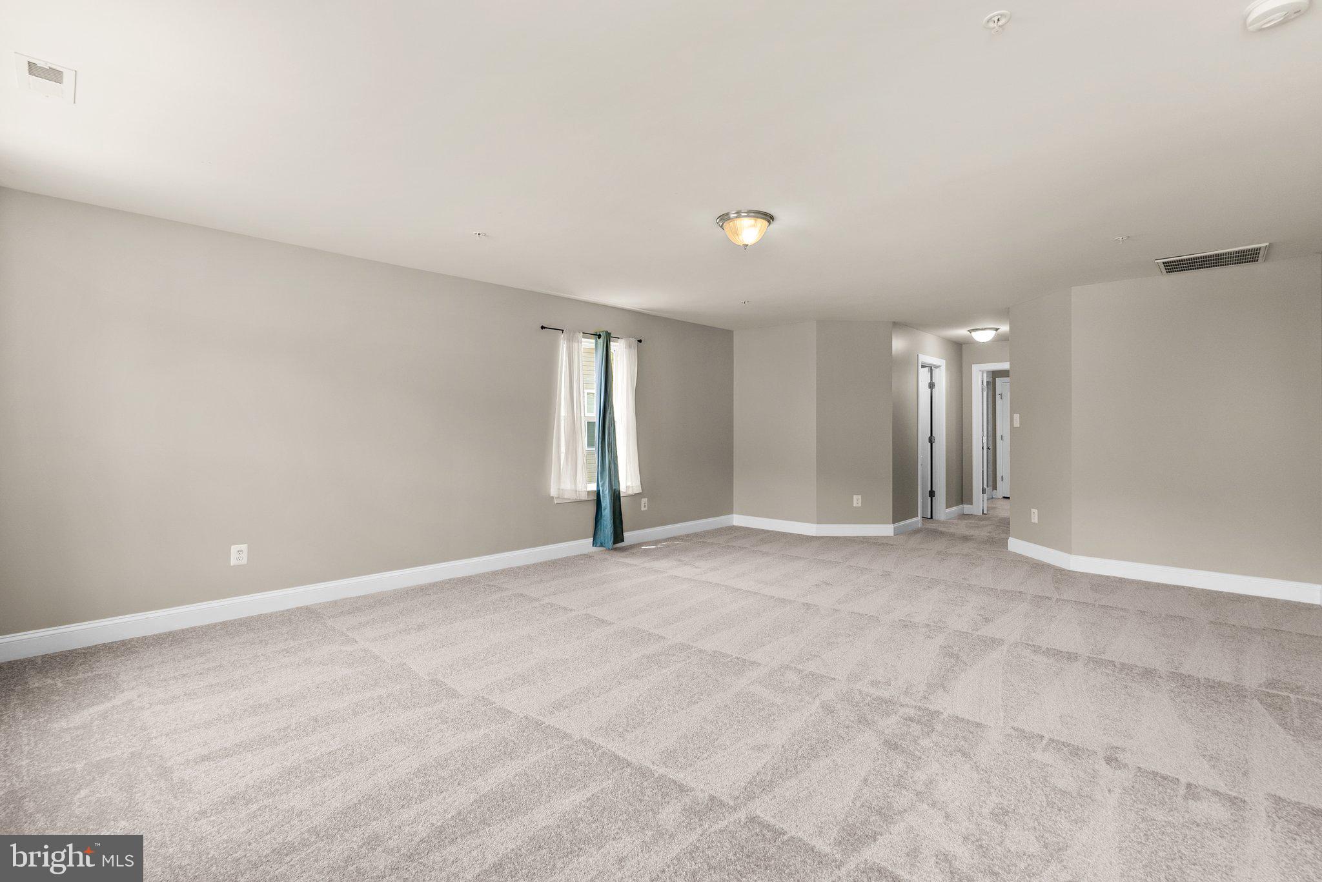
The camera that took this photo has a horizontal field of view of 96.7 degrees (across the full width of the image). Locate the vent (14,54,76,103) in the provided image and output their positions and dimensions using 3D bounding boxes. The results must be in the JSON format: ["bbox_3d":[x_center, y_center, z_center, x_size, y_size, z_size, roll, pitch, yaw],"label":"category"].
[{"bbox_3d":[-2.186,-1.277,2.092,0.305,0.016,0.146,1,1,44],"label":"vent"}]

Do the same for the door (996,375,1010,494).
[{"bbox_3d":[6.250,-0.027,10.105,0.880,2.130,0.080,1,1,44],"label":"door"}]

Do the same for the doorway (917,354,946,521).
[{"bbox_3d":[3.467,0.009,7.598,0.130,2.145,0.965,1,1,44],"label":"doorway"}]

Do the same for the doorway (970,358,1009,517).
[{"bbox_3d":[4.792,0.001,8.042,0.950,2.150,0.130,1,1,44],"label":"doorway"}]

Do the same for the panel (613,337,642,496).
[{"bbox_3d":[-0.346,-0.253,6.042,0.085,1.610,0.400,1,1,44],"label":"panel"}]

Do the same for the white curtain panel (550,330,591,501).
[{"bbox_3d":[-0.847,-0.237,5.528,0.085,1.600,0.450,1,1,44],"label":"white curtain panel"}]

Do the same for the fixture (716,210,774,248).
[{"bbox_3d":[0.489,-1.206,3.411,0.340,0.193,0.340,0,1,0],"label":"fixture"}]

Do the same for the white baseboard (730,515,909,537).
[{"bbox_3d":[2.042,1.020,7.060,2.238,0.138,0.814,0,1,-1],"label":"white baseboard"}]

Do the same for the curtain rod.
[{"bbox_3d":[-0.653,-1.029,5.731,0.085,0.050,1.250,1,1,44],"label":"curtain rod"}]

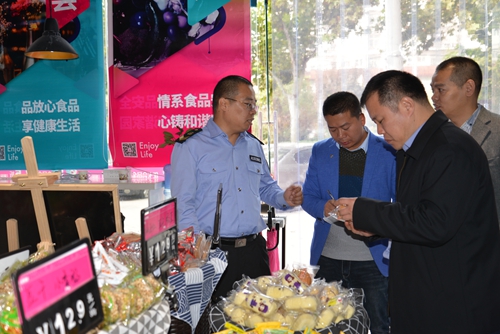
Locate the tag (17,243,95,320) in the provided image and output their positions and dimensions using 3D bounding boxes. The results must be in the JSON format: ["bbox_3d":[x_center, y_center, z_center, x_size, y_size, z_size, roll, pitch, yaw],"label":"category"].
[{"bbox_3d":[-0.300,0.178,0.844,0.011,0.064,0.200,-8,4,13],"label":"tag"}]

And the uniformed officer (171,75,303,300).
[{"bbox_3d":[-0.060,0.470,2.220,0.560,1.720,0.440,-2,2,-34],"label":"uniformed officer"}]

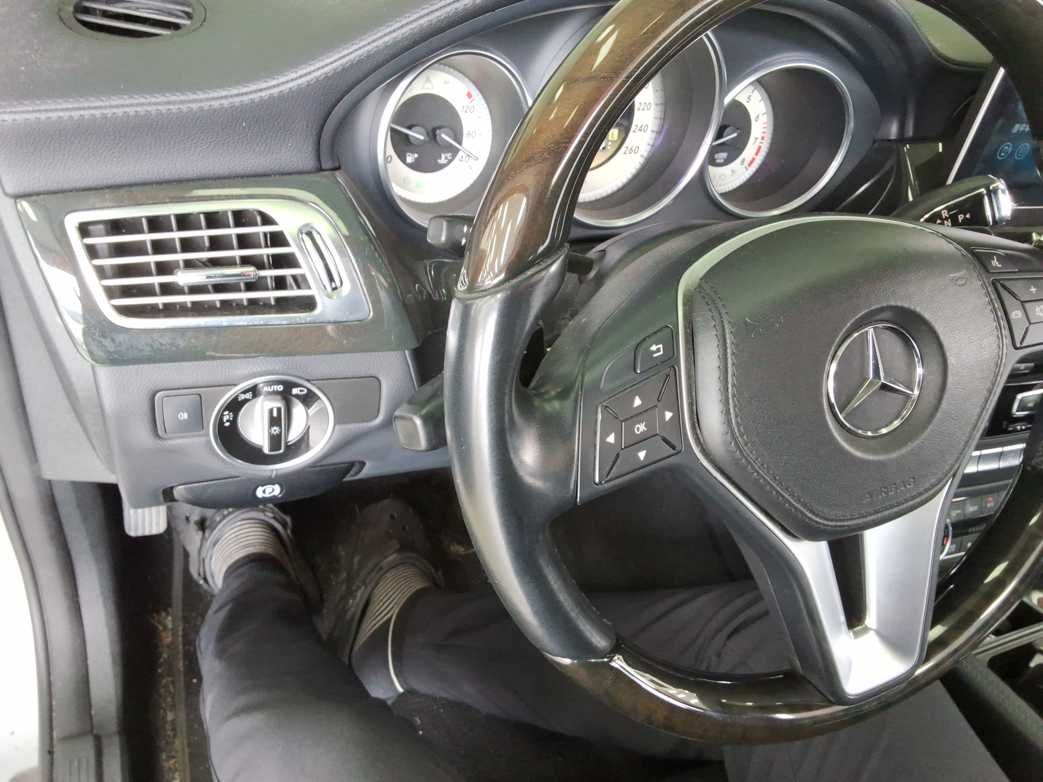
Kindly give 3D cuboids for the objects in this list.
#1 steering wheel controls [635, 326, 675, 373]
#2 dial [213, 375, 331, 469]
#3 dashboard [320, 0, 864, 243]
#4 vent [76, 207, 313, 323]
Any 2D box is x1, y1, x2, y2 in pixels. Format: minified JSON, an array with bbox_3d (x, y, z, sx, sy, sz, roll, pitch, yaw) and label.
[{"bbox_3d":[0.058,-0.018,0.368,0.020,0.017,0.008,-16,17,-15],"label":"steering wheel controls"},{"bbox_3d":[-0.149,0.025,0.509,0.073,0.073,0.025,-4,38,-16],"label":"dial"},{"bbox_3d":[0.071,-0.179,0.568,0.380,0.145,0.080,-6,30,-18],"label":"dashboard"},{"bbox_3d":[-0.167,-0.068,0.446,0.113,0.059,0.030,-6,28,-18],"label":"vent"}]

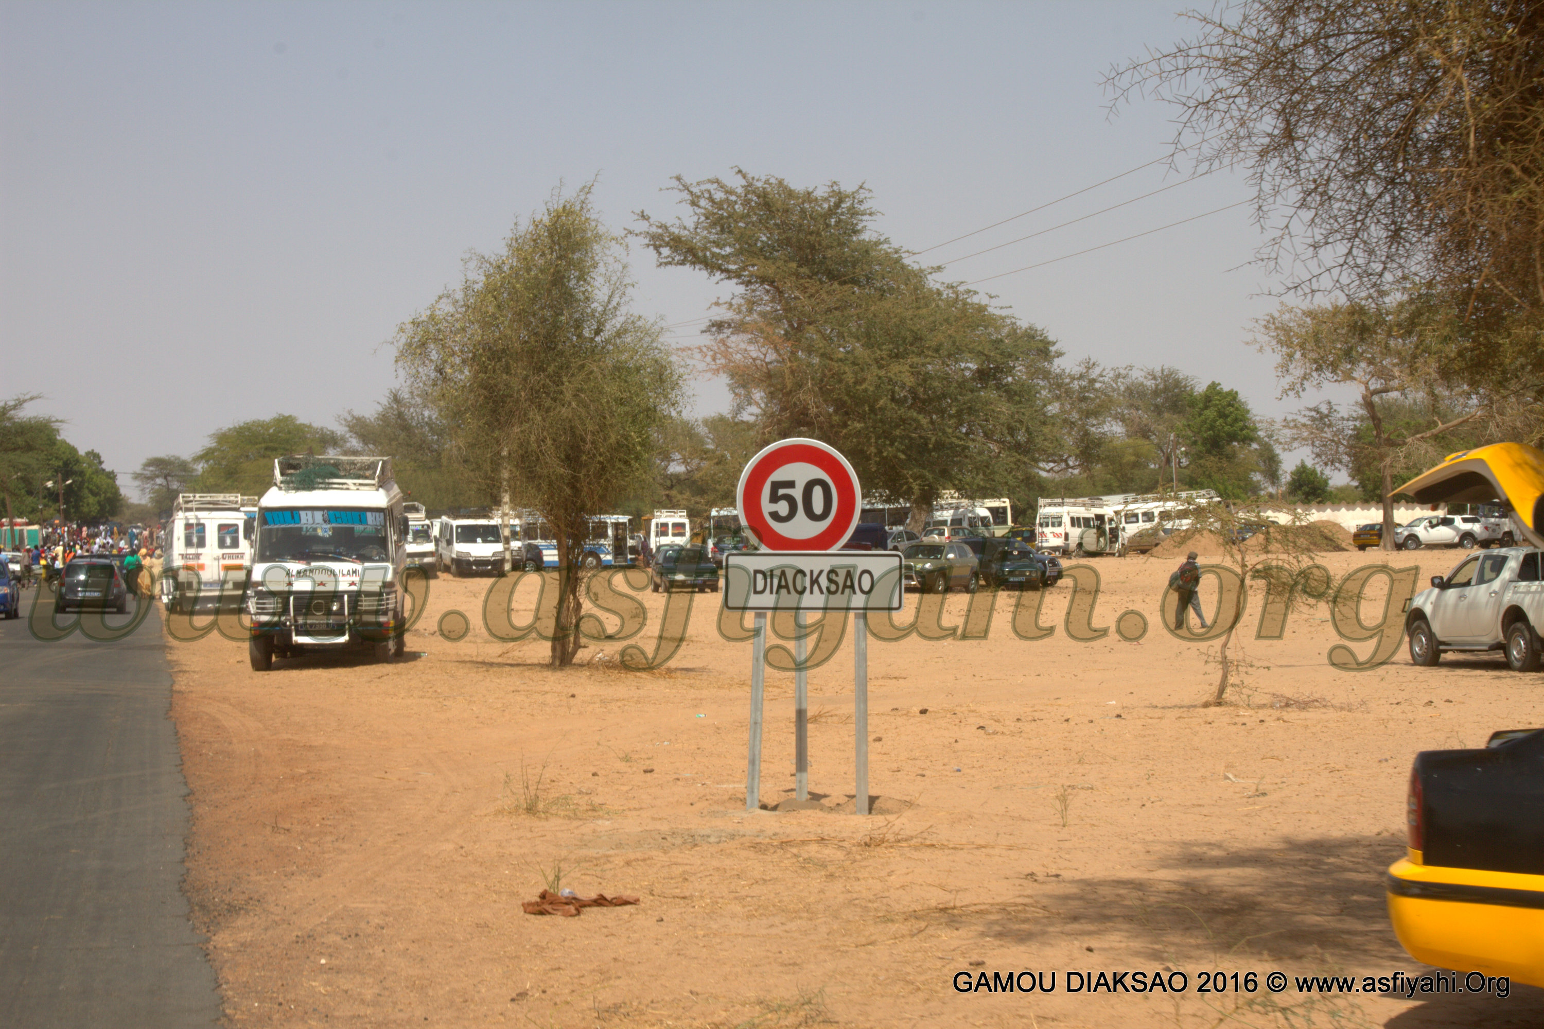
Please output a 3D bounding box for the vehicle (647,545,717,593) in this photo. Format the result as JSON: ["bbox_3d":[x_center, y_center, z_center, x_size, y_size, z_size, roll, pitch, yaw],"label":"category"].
[{"bbox_3d":[-2.714,1.757,98.500,1.700,1.400,4.450,0,0,-9],"label":"vehicle"}]

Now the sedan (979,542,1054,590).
[{"bbox_3d":[8.596,1.960,111.000,1.680,1.430,4.100,0,0,-2],"label":"sedan"}]

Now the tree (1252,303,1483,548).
[{"bbox_3d":[30.610,-4.550,159.000,11.890,12.840,11.500,0,0,0],"label":"tree"}]

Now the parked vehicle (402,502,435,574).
[{"bbox_3d":[-14.600,1.060,126.500,1.970,2.950,5.100,0,0,-9],"label":"parked vehicle"}]

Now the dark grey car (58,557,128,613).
[{"bbox_3d":[-18.010,1.886,83.000,1.780,1.480,4.450,0,0,-11],"label":"dark grey car"}]

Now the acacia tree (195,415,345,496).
[{"bbox_3d":[-36.030,-2.470,225.000,10.930,9.450,10.500,0,0,0],"label":"acacia tree"}]

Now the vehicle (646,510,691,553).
[{"bbox_3d":[-5.090,1.200,157.200,1.980,2.900,5.400,0,0,-2],"label":"vehicle"}]

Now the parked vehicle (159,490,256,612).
[{"bbox_3d":[-15.370,1.020,85.100,2.030,3.120,5.500,0,0,-13],"label":"parked vehicle"}]

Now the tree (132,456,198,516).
[{"bbox_3d":[-61.010,-1.580,315.000,6.800,8.740,7.000,0,0,0],"label":"tree"}]

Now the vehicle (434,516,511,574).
[{"bbox_3d":[-11.500,1.190,119.900,1.990,2.330,4.950,0,0,-11],"label":"vehicle"}]

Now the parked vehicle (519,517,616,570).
[{"bbox_3d":[-9.849,1.349,149.000,6.800,2.600,2.200,0,0,-2],"label":"parked vehicle"}]

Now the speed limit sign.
[{"bbox_3d":[0.188,-0.090,21.370,0.850,0.850,0.050,0,0,-2],"label":"speed limit sign"}]

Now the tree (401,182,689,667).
[{"bbox_3d":[-3.487,-1.313,47.000,4.300,7.200,4.100,0,0,0],"label":"tree"}]

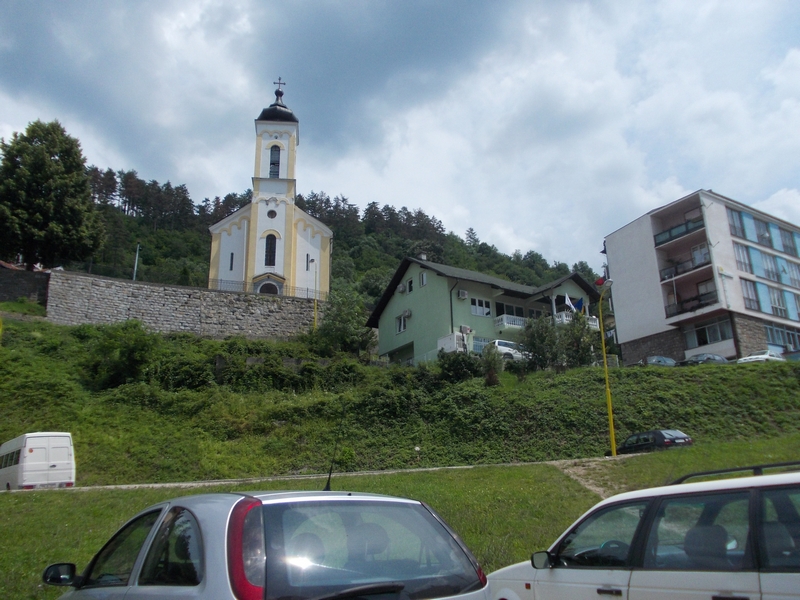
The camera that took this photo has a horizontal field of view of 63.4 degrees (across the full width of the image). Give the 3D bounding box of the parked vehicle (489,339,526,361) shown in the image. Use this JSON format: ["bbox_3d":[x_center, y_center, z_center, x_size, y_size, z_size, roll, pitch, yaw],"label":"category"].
[{"bbox_3d":[8.337,3.714,45.416,4.150,1.500,1.700,13,-23,-24],"label":"parked vehicle"}]

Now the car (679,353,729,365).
[{"bbox_3d":[19.741,4.323,42.005,4.150,1.450,1.700,13,-23,-36],"label":"car"}]

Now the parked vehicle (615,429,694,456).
[{"bbox_3d":[11.463,6.909,30.024,1.690,1.420,4.020,3,-18,-22],"label":"parked vehicle"}]

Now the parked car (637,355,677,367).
[{"bbox_3d":[17.450,4.659,44.458,4.100,1.430,1.680,13,-23,-36],"label":"parked car"}]

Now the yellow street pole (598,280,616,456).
[{"bbox_3d":[9.634,2.952,29.259,0.850,8.100,0.300,-12,-23,33],"label":"yellow street pole"}]

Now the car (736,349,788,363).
[{"bbox_3d":[22.075,3.855,39.434,3.950,1.400,1.620,14,-24,-37],"label":"car"}]

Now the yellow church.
[{"bbox_3d":[-13.610,-7.850,73.089,11.484,25.656,20.000,2,-19,-7],"label":"yellow church"}]

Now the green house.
[{"bbox_3d":[7.039,2.372,56.715,15.600,10.434,13.000,11,-22,-32],"label":"green house"}]

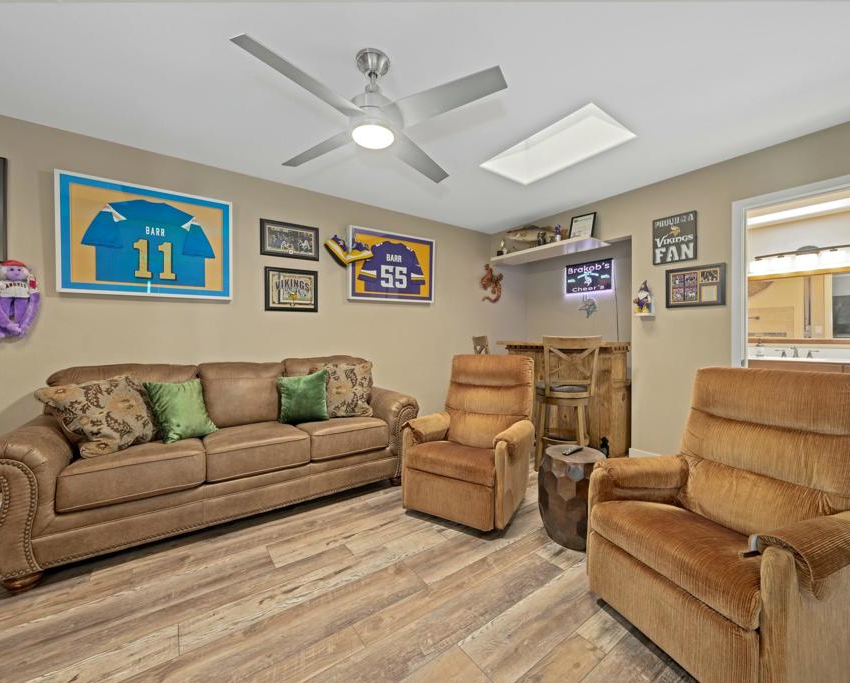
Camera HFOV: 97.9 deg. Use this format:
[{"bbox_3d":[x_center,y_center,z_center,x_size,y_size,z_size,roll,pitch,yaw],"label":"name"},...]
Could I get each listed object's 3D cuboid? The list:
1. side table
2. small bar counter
[{"bbox_3d":[0.855,0.857,2.075,0.420,0.460,0.420,-1,0,-37],"label":"side table"},{"bbox_3d":[1.410,0.527,3.908,0.460,1.040,1.280,-1,0,-37],"label":"small bar counter"}]

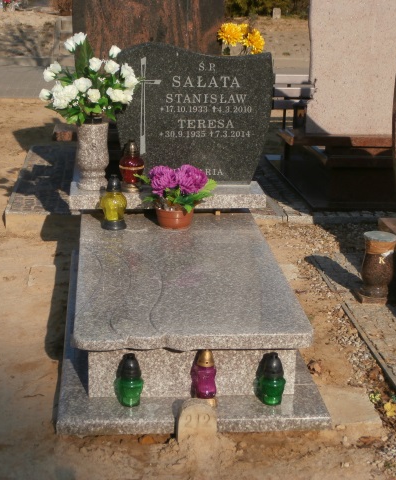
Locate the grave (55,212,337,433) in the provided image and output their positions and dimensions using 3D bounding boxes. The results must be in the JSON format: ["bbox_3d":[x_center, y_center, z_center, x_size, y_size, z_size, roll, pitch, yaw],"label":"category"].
[{"bbox_3d":[-0.085,0.256,4.379,0.925,0.298,1.822,0,16,-5],"label":"grave"}]

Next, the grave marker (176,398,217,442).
[{"bbox_3d":[0.000,0.602,3.492,0.131,0.150,0.055,0,16,-5],"label":"grave marker"}]

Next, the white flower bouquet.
[{"bbox_3d":[-0.522,-0.772,5.067,0.468,0.402,0.405,0,16,-5],"label":"white flower bouquet"}]

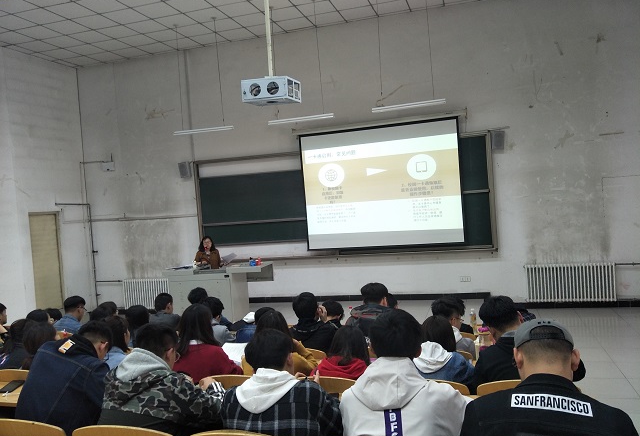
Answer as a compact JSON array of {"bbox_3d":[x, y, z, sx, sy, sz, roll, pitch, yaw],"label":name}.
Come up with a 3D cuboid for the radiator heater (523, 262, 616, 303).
[{"bbox_3d":[4.499,1.171,7.954,1.480,0.690,0.150,-3,4,16],"label":"radiator heater"}]

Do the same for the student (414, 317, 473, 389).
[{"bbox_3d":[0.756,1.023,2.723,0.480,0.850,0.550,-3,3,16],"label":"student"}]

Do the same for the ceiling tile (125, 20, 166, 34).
[{"bbox_3d":[-3.169,-3.498,8.134,0.600,0.030,0.560,-3,3,16],"label":"ceiling tile"}]

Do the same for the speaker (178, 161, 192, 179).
[{"bbox_3d":[-2.966,-1.045,9.761,0.240,0.350,0.220,-4,4,6],"label":"speaker"}]

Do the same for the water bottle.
[{"bbox_3d":[1.456,0.980,4.200,0.065,0.235,0.065,-3,4,16],"label":"water bottle"}]

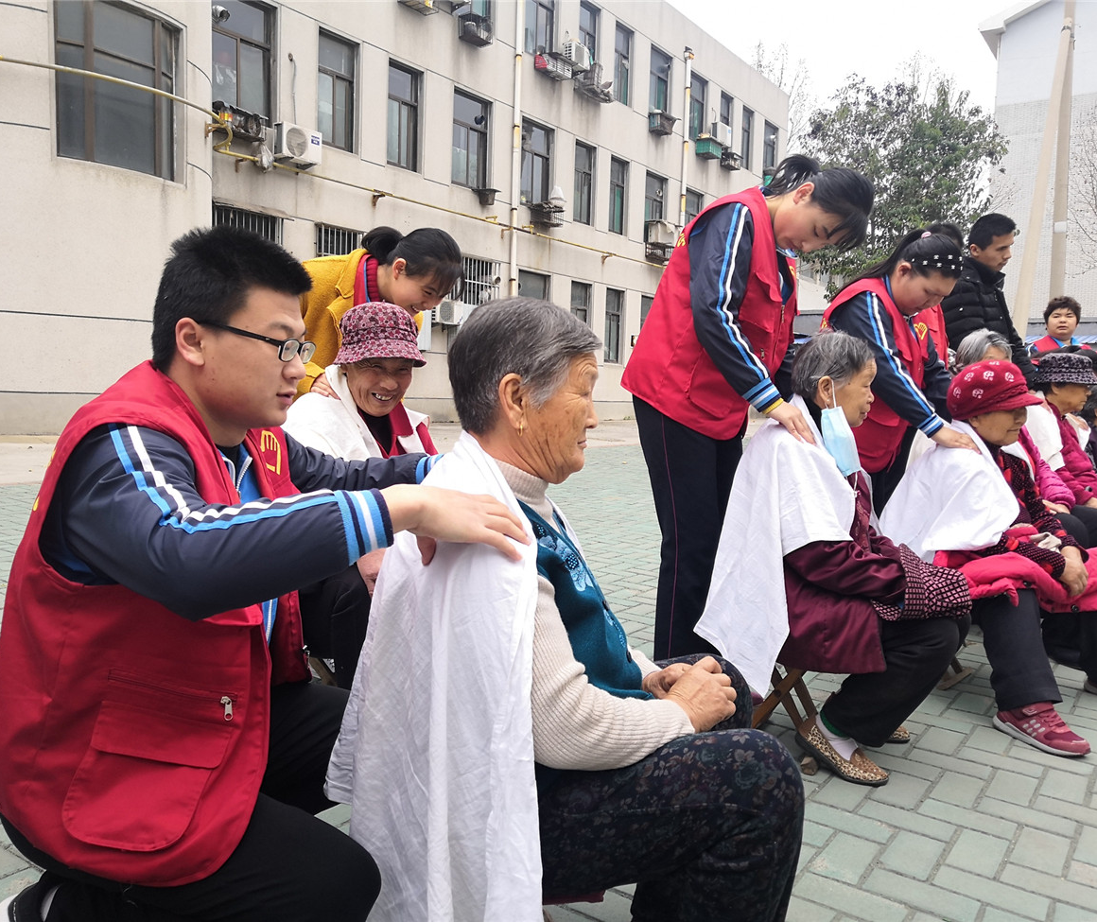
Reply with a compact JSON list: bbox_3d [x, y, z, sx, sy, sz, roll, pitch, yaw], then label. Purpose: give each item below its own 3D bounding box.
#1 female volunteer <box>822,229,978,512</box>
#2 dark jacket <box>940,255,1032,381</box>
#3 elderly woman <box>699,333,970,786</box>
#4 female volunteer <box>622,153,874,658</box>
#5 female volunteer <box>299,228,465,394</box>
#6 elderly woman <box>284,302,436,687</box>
[{"bbox_3d":[1.171,-0.017,3.157,0.570,1.460,0.470,6,6,38],"label":"female volunteer"},{"bbox_3d":[1.829,-0.494,3.946,0.420,0.660,0.480,6,6,38],"label":"dark jacket"},{"bbox_3d":[0.703,0.218,2.446,0.730,1.080,0.500,5,6,34],"label":"elderly woman"},{"bbox_3d":[0.520,-0.005,2.507,0.620,1.500,0.470,5,6,28],"label":"female volunteer"},{"bbox_3d":[-0.492,0.035,2.665,0.470,1.320,0.600,-3,7,-45],"label":"female volunteer"},{"bbox_3d":[-0.417,0.181,2.286,0.500,1.100,0.720,-1,6,-28],"label":"elderly woman"}]

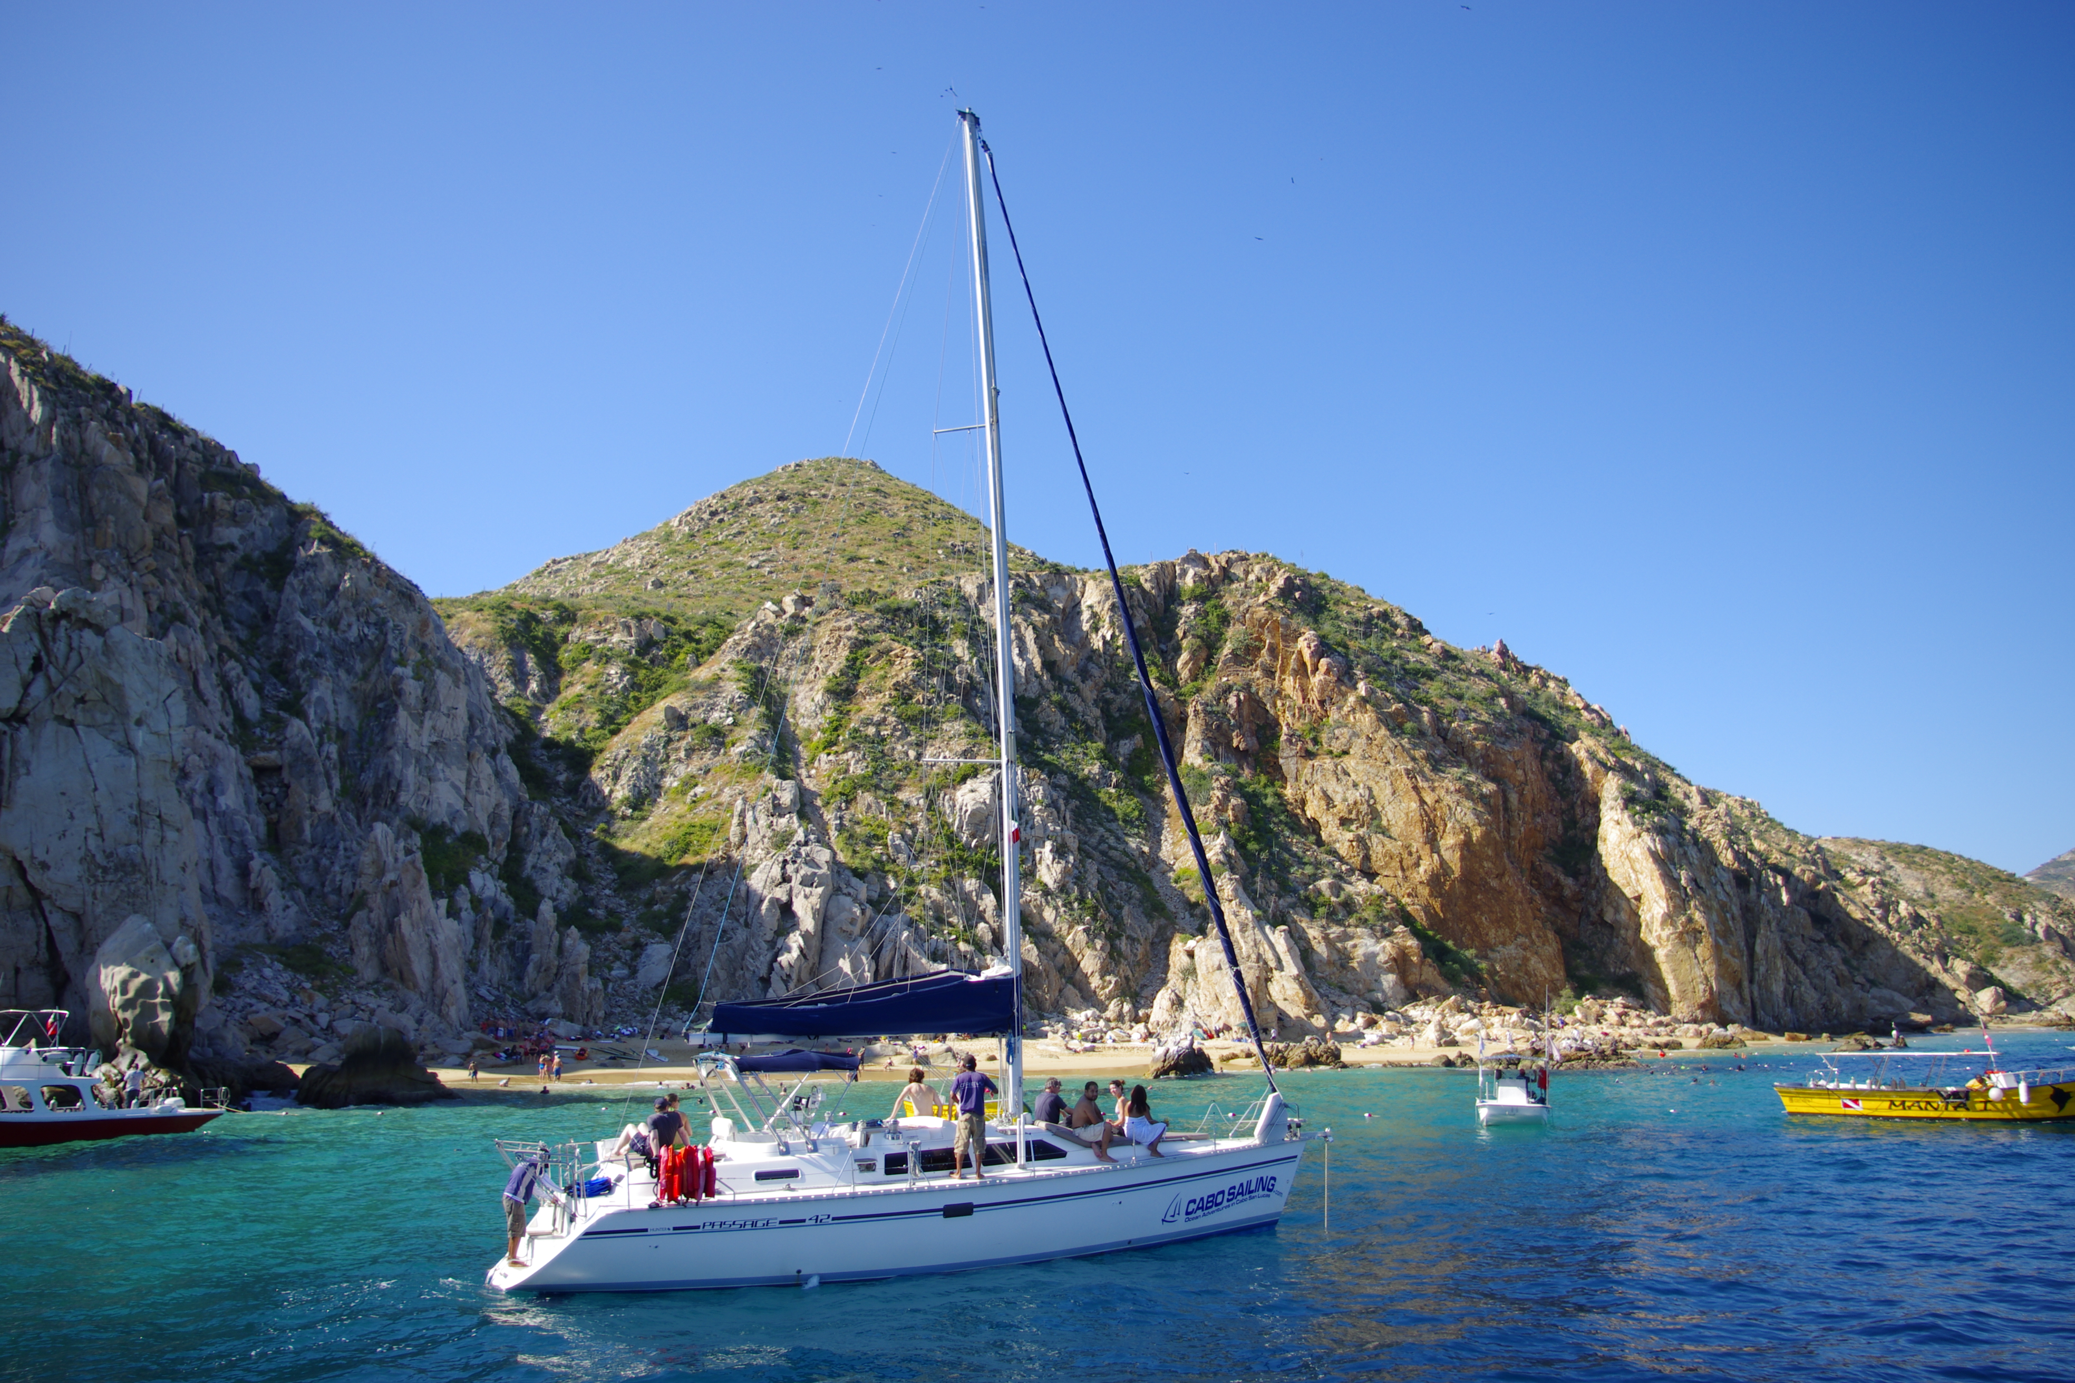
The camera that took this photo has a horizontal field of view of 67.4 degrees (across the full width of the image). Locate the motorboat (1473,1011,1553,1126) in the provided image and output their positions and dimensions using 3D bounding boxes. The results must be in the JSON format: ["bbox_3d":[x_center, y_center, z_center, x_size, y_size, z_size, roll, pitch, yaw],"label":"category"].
[{"bbox_3d":[15.901,12.745,52.637,2.400,3.600,6.600,-4,-13,16],"label":"motorboat"}]

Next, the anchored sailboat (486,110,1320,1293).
[{"bbox_3d":[-1.397,-0.806,24.675,13.150,18.773,4.270,5,-14,-26],"label":"anchored sailboat"}]

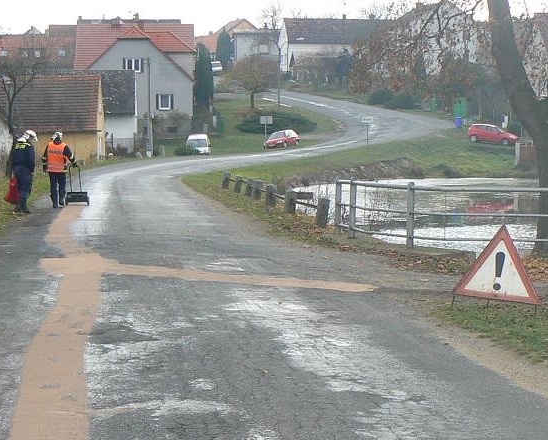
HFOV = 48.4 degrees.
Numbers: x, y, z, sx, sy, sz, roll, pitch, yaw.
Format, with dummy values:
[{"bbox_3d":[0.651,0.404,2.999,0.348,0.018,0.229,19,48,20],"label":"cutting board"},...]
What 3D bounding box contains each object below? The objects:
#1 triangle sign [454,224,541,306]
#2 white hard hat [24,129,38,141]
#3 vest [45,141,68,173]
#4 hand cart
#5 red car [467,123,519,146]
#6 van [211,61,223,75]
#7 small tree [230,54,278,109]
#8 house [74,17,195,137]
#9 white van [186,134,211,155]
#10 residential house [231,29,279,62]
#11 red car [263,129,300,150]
[{"bbox_3d":[2.350,0.437,6.320,0.900,0.780,0.060,7,-3,23],"label":"triangle sign"},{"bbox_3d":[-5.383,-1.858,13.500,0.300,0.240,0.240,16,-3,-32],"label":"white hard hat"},{"bbox_3d":[-5.237,-1.507,14.700,0.500,0.750,0.320,-1,8,-8],"label":"vest"},{"bbox_3d":[-4.747,-0.827,14.750,0.570,0.950,0.600,-1,8,-8],"label":"hand cart"},{"bbox_3d":[17.389,-6.710,48.300,3.970,1.470,1.700,7,9,17],"label":"red car"},{"bbox_3d":[-9.176,-24.589,98.500,1.800,1.900,4.400,-1,8,-8],"label":"van"},{"bbox_3d":[-2.143,-15.187,67.000,4.900,5.900,4.900,0,8,0],"label":"small tree"},{"bbox_3d":[-13.700,-14.046,61.687,12.000,11.600,10.000,0,8,-3],"label":"house"},{"bbox_3d":[-6.722,-6.731,54.500,1.800,1.900,4.300,0,8,-2],"label":"white van"},{"bbox_3d":[-3.039,-30.481,109.000,8.300,7.200,8.500,0,8,0],"label":"residential house"},{"bbox_3d":[0.722,-6.839,51.800,1.650,1.450,3.800,-4,6,25],"label":"red car"}]

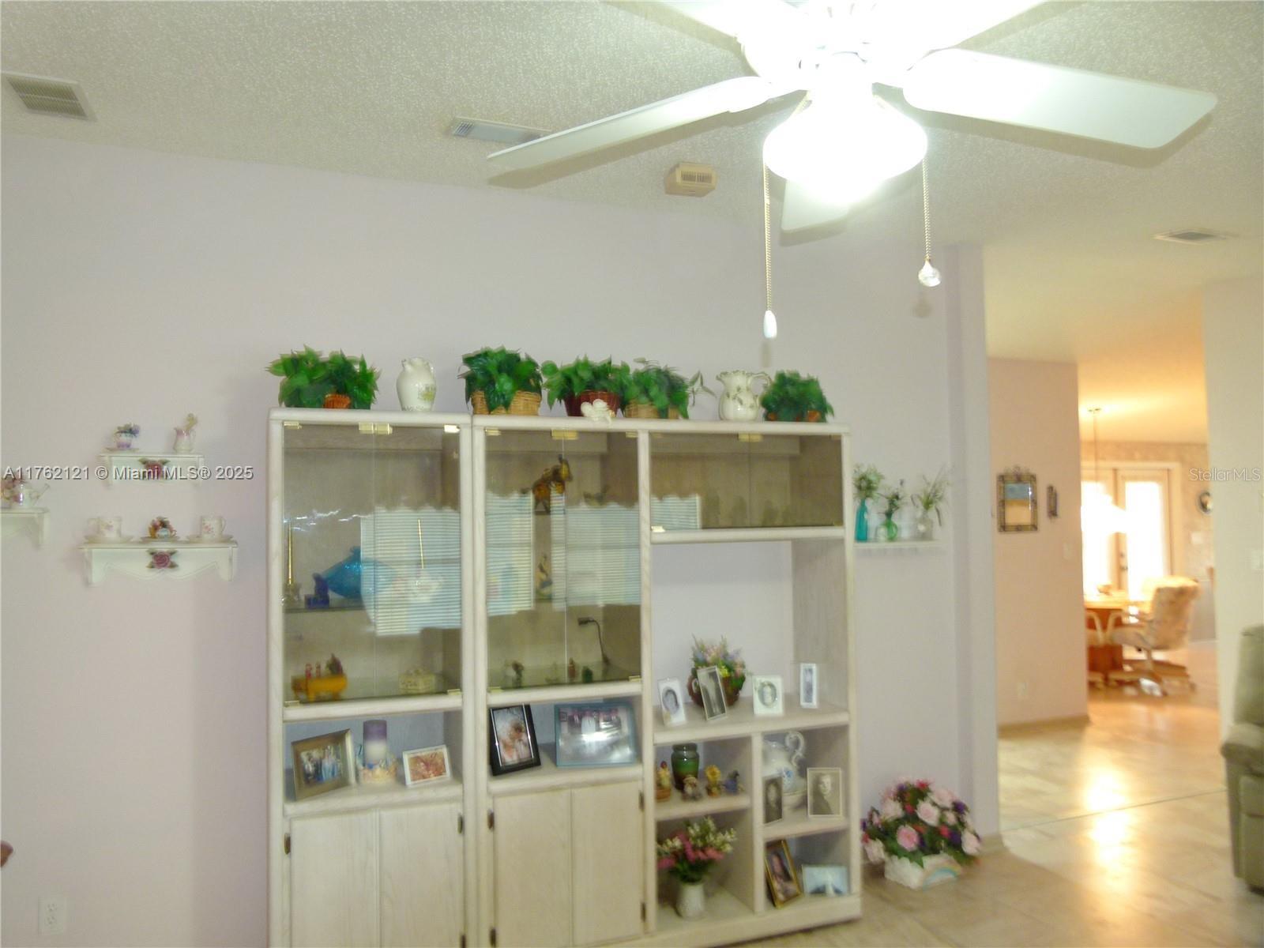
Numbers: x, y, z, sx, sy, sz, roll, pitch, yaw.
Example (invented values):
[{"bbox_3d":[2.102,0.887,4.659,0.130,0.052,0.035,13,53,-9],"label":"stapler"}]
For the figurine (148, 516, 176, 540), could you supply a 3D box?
[{"bbox_3d":[-1.499,0.172,2.913,0.079,0.071,0.070,0,-3,-22],"label":"figurine"}]

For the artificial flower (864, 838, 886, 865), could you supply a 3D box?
[{"bbox_3d":[0.989,1.536,3.716,0.085,0.098,0.075,-2,-3,33],"label":"artificial flower"}]

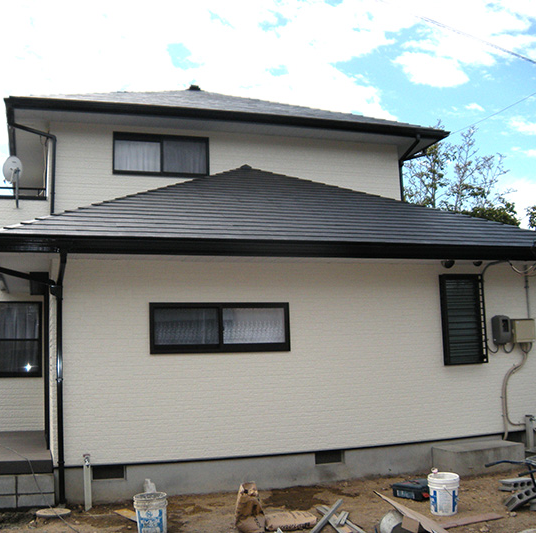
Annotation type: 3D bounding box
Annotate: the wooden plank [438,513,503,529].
[{"bbox_3d":[1.754,2.217,6.268,0.720,0.022,0.210,2,-8,-26],"label":"wooden plank"}]

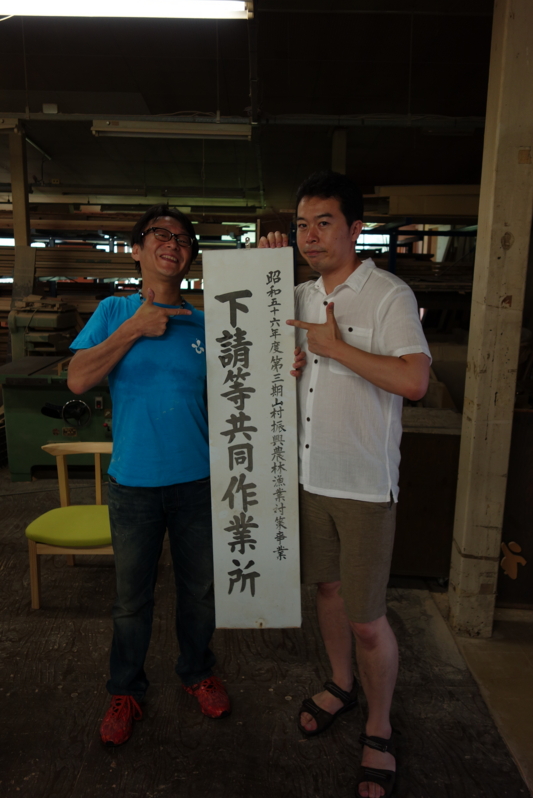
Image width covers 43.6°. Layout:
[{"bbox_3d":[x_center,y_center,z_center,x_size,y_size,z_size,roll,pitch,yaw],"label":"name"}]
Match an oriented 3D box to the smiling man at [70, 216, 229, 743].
[{"bbox_3d":[-0.374,0.252,2.215,0.540,1.730,0.420,0,11,-4],"label":"smiling man"}]

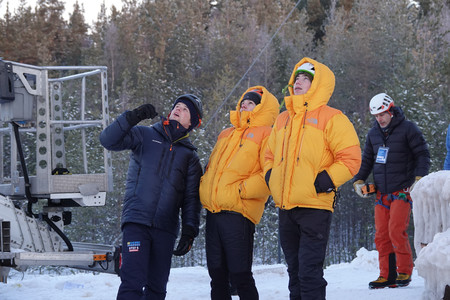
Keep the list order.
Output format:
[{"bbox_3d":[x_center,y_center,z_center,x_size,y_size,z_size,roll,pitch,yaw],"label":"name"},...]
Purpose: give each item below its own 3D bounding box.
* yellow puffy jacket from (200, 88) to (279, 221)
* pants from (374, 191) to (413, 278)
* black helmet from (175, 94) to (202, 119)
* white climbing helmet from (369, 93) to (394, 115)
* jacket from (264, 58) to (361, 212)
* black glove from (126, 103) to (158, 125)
[{"bbox_3d":[0.100,0.031,9.900,0.560,0.920,0.430,0,-10,43],"label":"yellow puffy jacket"},{"bbox_3d":[1.597,0.781,13.600,0.370,0.920,0.290,0,0,30],"label":"pants"},{"bbox_3d":[-0.229,-0.282,9.550,0.215,0.165,0.260,14,-22,40],"label":"black helmet"},{"bbox_3d":[1.484,-0.438,13.600,0.220,0.170,0.280,0,20,43],"label":"white climbing helmet"},{"bbox_3d":[0.591,-0.098,9.700,0.630,1.020,0.430,1,-4,34],"label":"jacket"},{"bbox_3d":[-0.536,-0.235,9.400,0.220,0.120,0.120,-20,0,11],"label":"black glove"}]

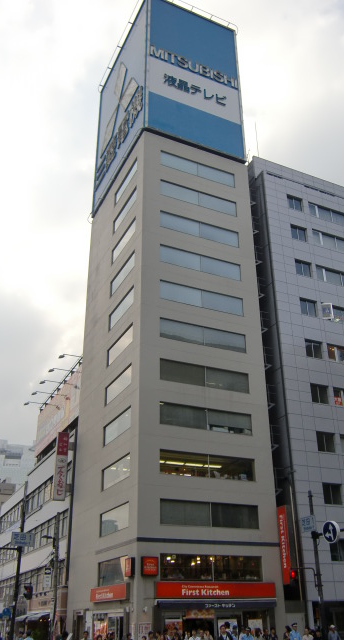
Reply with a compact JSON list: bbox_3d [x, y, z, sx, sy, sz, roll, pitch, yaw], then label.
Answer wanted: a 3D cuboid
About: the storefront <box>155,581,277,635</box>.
[{"bbox_3d":[2.736,17.336,35.048,7.945,4.143,1.000,12,-29,-22],"label":"storefront"}]

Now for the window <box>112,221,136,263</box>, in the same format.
[{"bbox_3d":[-4.119,-6.739,52.724,0.150,1.499,5.593,11,-29,-22],"label":"window"}]

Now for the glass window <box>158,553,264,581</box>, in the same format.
[{"bbox_3d":[2.570,15.997,39.332,7.414,1.553,0.150,11,-29,-22],"label":"glass window"}]

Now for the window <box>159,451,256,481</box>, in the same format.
[{"bbox_3d":[2.516,10.139,42.295,7.414,1.597,0.150,11,-29,-22],"label":"window"}]

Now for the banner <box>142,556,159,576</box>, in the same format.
[{"bbox_3d":[-1.369,15.126,37.408,1.023,1.063,0.300,11,-29,-22],"label":"banner"}]

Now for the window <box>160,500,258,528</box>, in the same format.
[{"bbox_3d":[2.339,11.846,36.997,6.735,1.461,0.200,12,-30,-22],"label":"window"}]

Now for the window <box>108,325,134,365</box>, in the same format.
[{"bbox_3d":[-3.761,1.956,44.808,0.150,1.457,5.288,12,-29,-22],"label":"window"}]

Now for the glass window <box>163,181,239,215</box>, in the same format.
[{"bbox_3d":[2.151,-9.479,48.007,6.735,1.461,0.200,12,-30,-22],"label":"glass window"}]

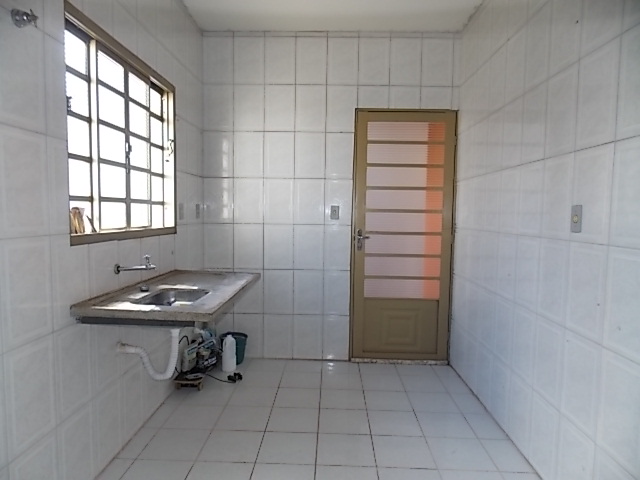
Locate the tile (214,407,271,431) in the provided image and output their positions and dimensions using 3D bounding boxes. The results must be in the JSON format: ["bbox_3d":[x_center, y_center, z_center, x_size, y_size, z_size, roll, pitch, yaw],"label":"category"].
[{"bbox_3d":[-0.465,1.100,2.617,0.302,0.010,0.305,1,4,2],"label":"tile"}]

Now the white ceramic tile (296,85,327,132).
[{"bbox_3d":[-0.079,-1.115,3.620,0.264,0.394,0.010,1,4,2],"label":"white ceramic tile"}]

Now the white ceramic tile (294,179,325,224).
[{"bbox_3d":[-0.090,-0.322,3.578,0.255,0.382,0.010,1,4,2],"label":"white ceramic tile"}]

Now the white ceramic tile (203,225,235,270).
[{"bbox_3d":[-0.867,0.052,3.650,0.257,0.385,0.010,1,4,2],"label":"white ceramic tile"}]

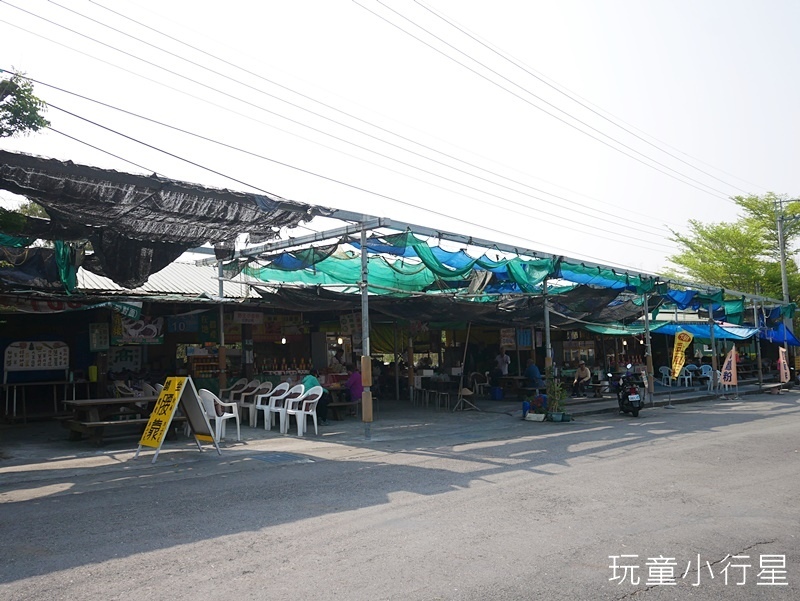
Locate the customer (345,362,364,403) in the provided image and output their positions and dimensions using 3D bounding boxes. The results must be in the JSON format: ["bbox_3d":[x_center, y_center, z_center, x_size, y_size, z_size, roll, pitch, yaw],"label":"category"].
[{"bbox_3d":[-1.083,2.105,16.358,0.720,1.200,0.500,-3,-5,15],"label":"customer"}]

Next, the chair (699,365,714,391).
[{"bbox_3d":[10.860,2.723,24.637,0.570,0.820,0.570,-2,-5,5],"label":"chair"}]

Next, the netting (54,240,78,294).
[{"bbox_3d":[-5.786,-0.580,12.000,0.280,0.920,0.380,-5,-6,43],"label":"netting"}]

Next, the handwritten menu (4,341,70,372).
[{"bbox_3d":[-8.006,1.224,15.300,0.050,0.630,1.350,-5,-6,43],"label":"handwritten menu"}]

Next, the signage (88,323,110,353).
[{"bbox_3d":[-6.015,0.741,13.900,0.050,0.580,0.450,-6,-7,44],"label":"signage"}]

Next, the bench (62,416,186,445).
[{"bbox_3d":[-4.330,2.125,11.182,1.650,0.380,0.400,4,-7,-44],"label":"bench"}]

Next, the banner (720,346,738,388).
[{"bbox_3d":[10.861,2.129,22.900,0.550,1.380,0.060,-4,-5,31],"label":"banner"}]

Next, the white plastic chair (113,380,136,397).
[{"bbox_3d":[-5.391,1.990,13.600,0.560,0.820,0.560,-2,-4,6],"label":"white plastic chair"}]

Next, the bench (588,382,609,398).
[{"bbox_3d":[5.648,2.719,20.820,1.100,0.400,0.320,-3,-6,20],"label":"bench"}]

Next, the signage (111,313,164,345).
[{"bbox_3d":[-5.665,0.627,15.000,0.050,0.680,1.200,-5,-6,43],"label":"signage"}]

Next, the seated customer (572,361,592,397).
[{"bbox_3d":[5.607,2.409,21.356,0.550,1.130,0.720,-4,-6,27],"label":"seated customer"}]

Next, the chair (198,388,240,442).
[{"bbox_3d":[-2.880,1.832,11.100,0.560,0.820,0.560,3,-6,-44],"label":"chair"}]

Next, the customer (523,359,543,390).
[{"bbox_3d":[3.825,2.269,19.800,0.500,1.200,0.720,3,-6,-45],"label":"customer"}]

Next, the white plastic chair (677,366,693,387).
[{"bbox_3d":[11.009,2.929,26.809,0.570,0.800,0.570,3,-7,-40],"label":"white plastic chair"}]

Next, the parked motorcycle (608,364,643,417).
[{"bbox_3d":[5.434,2.179,16.697,0.660,1.140,1.750,-2,-5,6],"label":"parked motorcycle"}]

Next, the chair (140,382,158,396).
[{"bbox_3d":[-4.712,1.964,13.100,0.560,0.820,0.560,2,-6,-41],"label":"chair"}]

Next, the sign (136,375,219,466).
[{"bbox_3d":[-3.049,1.612,9.581,0.660,1.090,0.970,-6,-7,43],"label":"sign"}]

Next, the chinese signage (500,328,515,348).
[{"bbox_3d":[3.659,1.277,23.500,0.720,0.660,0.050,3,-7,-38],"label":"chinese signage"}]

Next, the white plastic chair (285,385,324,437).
[{"bbox_3d":[-1.648,1.884,11.850,0.560,0.820,0.560,3,-6,-44],"label":"white plastic chair"}]

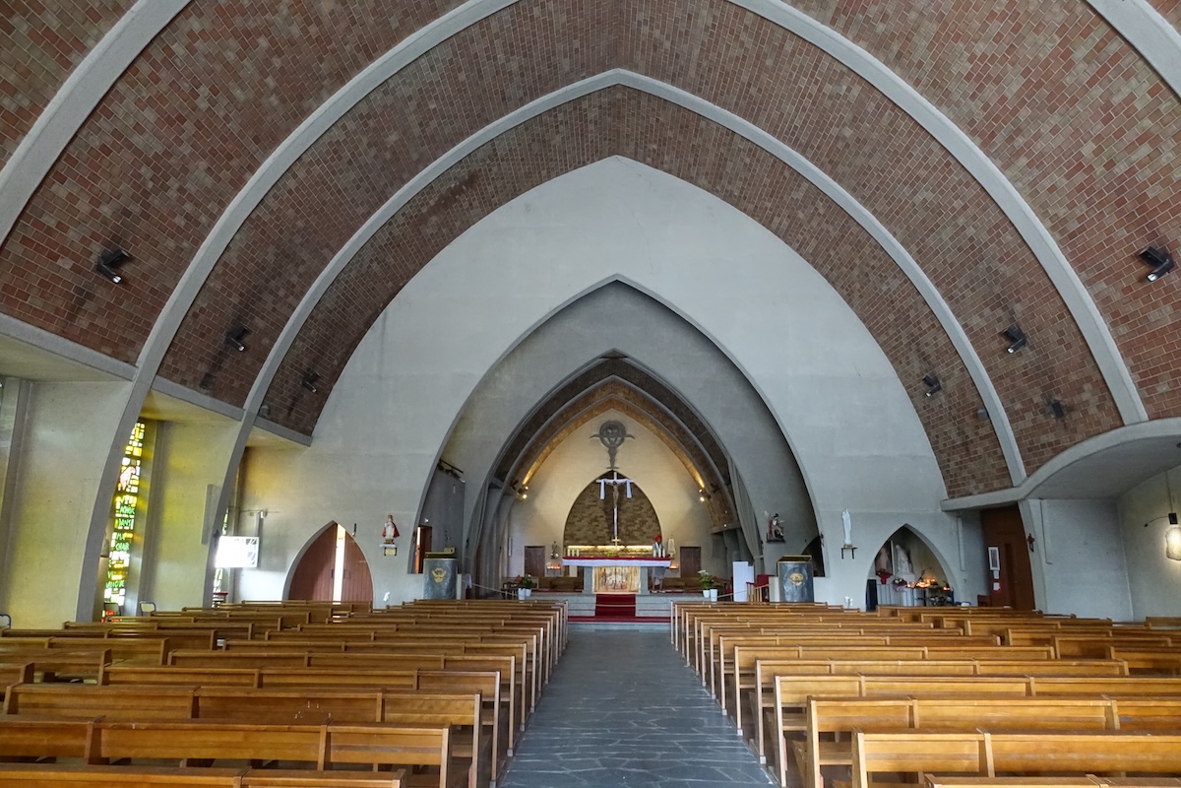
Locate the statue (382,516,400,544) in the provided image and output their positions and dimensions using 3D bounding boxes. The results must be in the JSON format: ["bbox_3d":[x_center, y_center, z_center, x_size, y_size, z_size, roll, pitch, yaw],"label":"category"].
[{"bbox_3d":[-4.986,3.386,19.697,0.430,0.720,0.280,0,-12,1],"label":"statue"}]

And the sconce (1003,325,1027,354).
[{"bbox_3d":[7.923,-1.019,14.687,0.360,0.460,0.220,0,-12,1],"label":"sconce"}]

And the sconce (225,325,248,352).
[{"bbox_3d":[-6.856,-1.058,15.254,0.360,0.460,0.220,0,-12,1],"label":"sconce"}]

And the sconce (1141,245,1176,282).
[{"bbox_3d":[7.870,-1.809,10.919,0.360,0.460,0.220,0,-12,1],"label":"sconce"}]

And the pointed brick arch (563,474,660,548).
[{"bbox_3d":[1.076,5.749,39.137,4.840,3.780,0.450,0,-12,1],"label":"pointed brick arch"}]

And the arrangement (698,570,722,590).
[{"bbox_3d":[3.231,5.055,21.450,0.620,0.540,0.500,0,-12,1],"label":"arrangement"}]

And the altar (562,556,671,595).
[{"bbox_3d":[0.749,5.220,22.548,3.090,1.000,1.000,0,-12,1],"label":"altar"}]

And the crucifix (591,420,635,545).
[{"bbox_3d":[1.095,4.354,38.918,2.120,6.120,0.500,0,-12,1],"label":"crucifix"}]

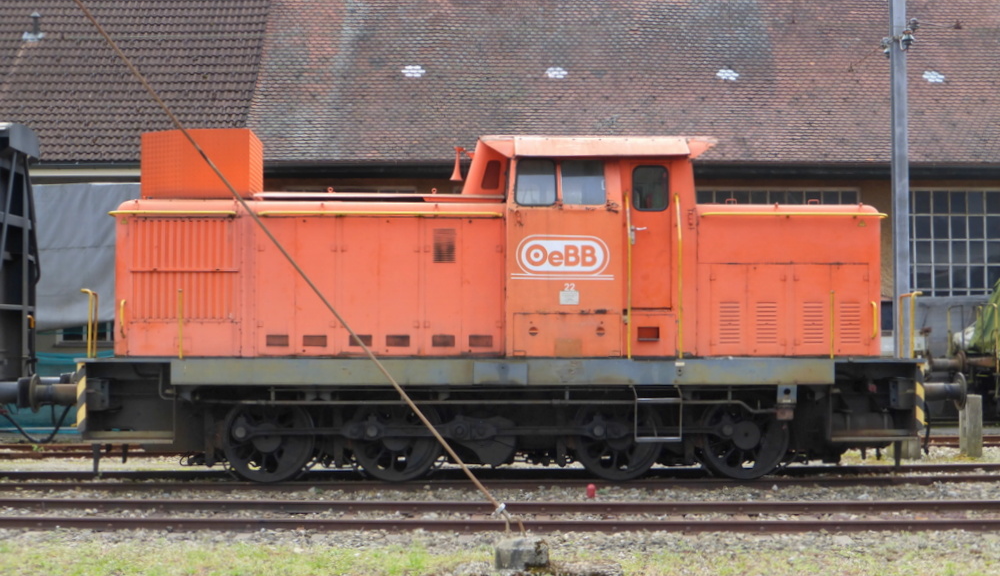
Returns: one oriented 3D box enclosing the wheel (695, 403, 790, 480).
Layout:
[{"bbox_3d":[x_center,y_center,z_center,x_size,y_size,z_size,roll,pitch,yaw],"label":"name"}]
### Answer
[{"bbox_3d":[2.892,1.725,15.716,1.090,1.090,0.160,0,-2,-3],"label":"wheel"}]

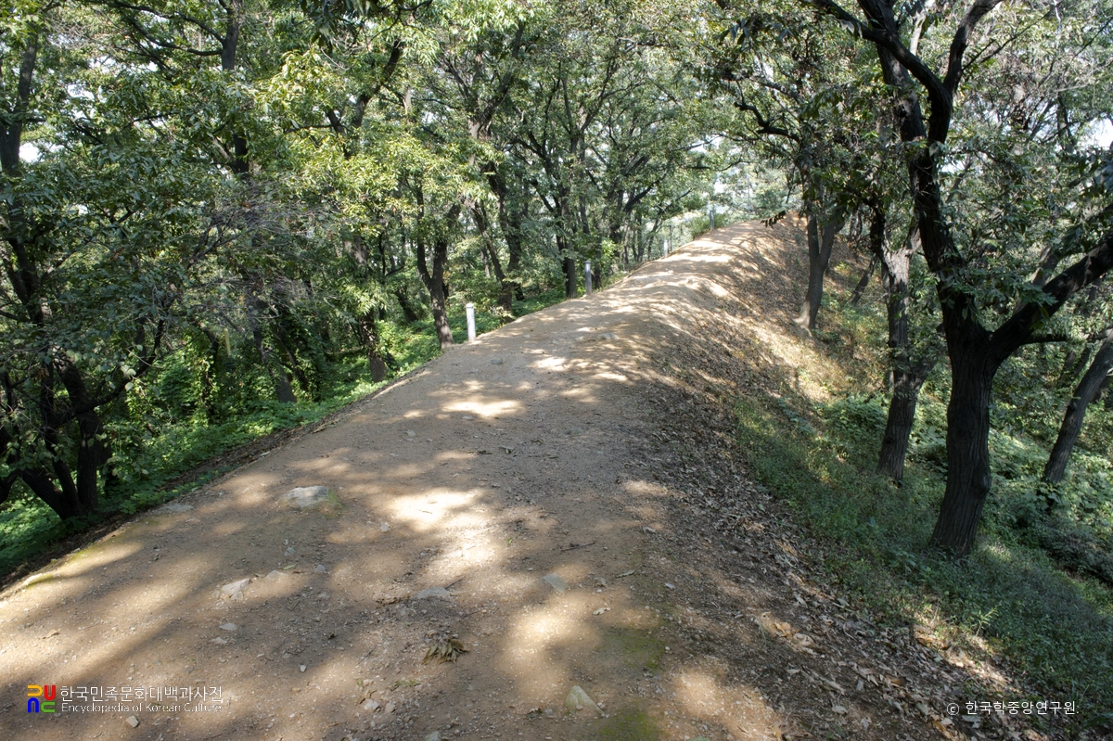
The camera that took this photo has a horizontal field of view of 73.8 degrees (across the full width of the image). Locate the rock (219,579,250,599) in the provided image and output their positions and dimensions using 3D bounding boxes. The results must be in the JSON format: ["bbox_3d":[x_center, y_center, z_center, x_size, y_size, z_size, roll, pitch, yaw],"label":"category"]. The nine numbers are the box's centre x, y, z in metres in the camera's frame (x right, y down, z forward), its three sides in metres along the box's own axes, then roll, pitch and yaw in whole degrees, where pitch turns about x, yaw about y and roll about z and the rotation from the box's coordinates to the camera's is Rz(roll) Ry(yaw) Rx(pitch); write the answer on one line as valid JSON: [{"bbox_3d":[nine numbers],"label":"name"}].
[{"bbox_3d":[-1.712,1.166,3.950,0.165,0.065,0.120,-2,4,0],"label":"rock"}]

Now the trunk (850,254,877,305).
[{"bbox_3d":[8.914,-2.635,21.500,0.782,1.452,0.420,-2,4,0],"label":"trunk"}]

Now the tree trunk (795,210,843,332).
[{"bbox_3d":[6.359,-2.409,18.000,1.135,2.971,0.650,-2,4,0],"label":"tree trunk"}]

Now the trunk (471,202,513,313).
[{"bbox_3d":[-1.521,-2.670,17.500,0.934,2.583,0.550,-2,4,0],"label":"trunk"}]

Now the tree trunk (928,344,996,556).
[{"bbox_3d":[3.994,0.794,7.300,0.655,2.045,0.500,-2,4,0],"label":"tree trunk"}]

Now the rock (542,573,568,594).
[{"bbox_3d":[-0.008,1.165,4.050,0.135,0.050,0.130,-2,4,0],"label":"rock"}]

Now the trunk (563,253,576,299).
[{"bbox_3d":[0.338,-2.551,20.000,0.340,1.251,0.340,-2,4,0],"label":"trunk"}]

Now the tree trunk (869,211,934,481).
[{"bbox_3d":[4.785,-0.348,10.300,0.875,3.761,0.600,-2,4,0],"label":"tree trunk"}]

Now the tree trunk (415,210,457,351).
[{"bbox_3d":[-2.448,-1.820,15.000,0.837,2.851,0.500,-2,4,0],"label":"tree trunk"}]

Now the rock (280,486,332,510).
[{"bbox_3d":[-1.887,0.966,5.600,0.380,0.090,0.280,-2,4,0],"label":"rock"}]

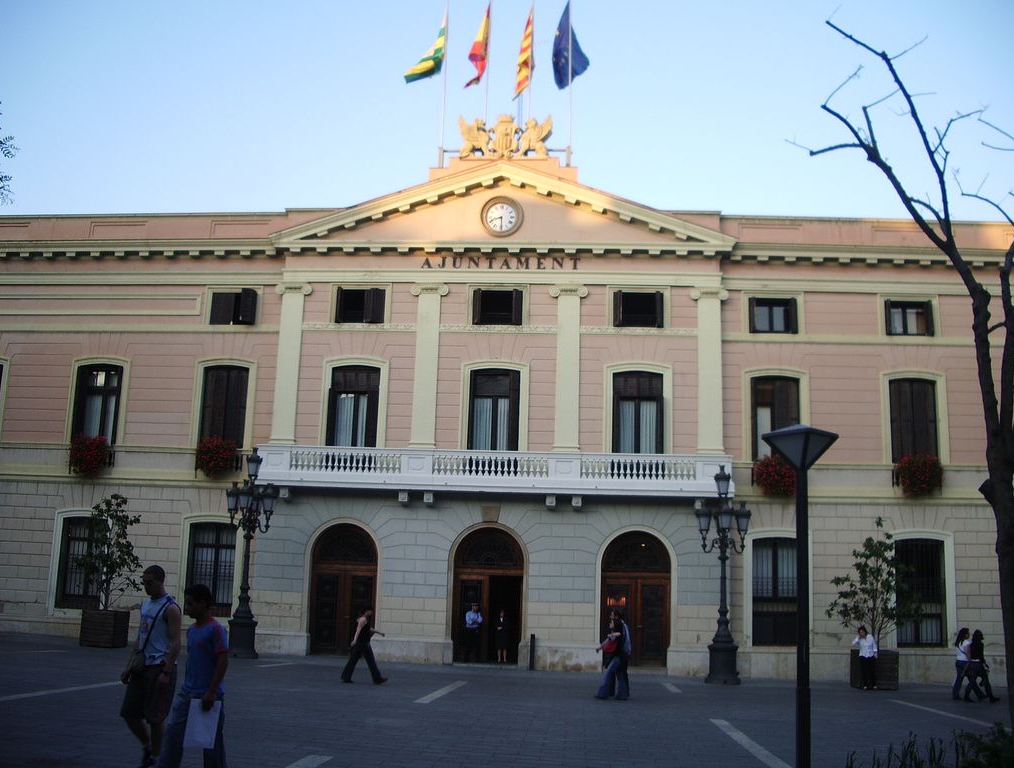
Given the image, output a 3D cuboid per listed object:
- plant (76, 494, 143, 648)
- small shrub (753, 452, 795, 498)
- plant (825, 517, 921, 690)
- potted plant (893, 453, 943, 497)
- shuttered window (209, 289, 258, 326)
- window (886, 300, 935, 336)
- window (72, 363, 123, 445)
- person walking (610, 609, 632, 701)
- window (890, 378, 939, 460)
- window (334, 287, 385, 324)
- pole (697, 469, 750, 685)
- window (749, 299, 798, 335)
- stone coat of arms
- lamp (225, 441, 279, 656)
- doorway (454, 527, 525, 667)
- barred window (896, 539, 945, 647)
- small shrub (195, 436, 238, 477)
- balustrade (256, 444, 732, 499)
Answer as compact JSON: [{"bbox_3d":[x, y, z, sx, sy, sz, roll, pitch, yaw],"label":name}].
[{"bbox_3d":[-11.111,5.209,28.981,1.650,4.120,1.600,1,-12,4],"label":"plant"},{"bbox_3d":[8.063,2.745,31.011,1.380,1.170,0.600,1,-12,4],"label":"small shrub"},{"bbox_3d":[9.506,5.693,26.856,2.445,4.373,2.445,1,-12,4],"label":"plant"},{"bbox_3d":[11.823,2.606,29.731,1.336,1.285,0.650,1,-12,4],"label":"potted plant"},{"bbox_3d":[-8.740,-2.448,33.095,1.459,1.242,0.250,1,-12,4],"label":"shuttered window"},{"bbox_3d":[12.102,-1.982,31.092,1.398,1.153,0.250,1,-12,4],"label":"window"},{"bbox_3d":[-12.666,0.656,31.986,1.566,2.591,0.250,1,-12,4],"label":"window"},{"bbox_3d":[2.325,5.530,21.201,0.600,1.811,0.500,1,-10,5],"label":"person walking"},{"bbox_3d":[11.970,1.109,30.415,1.339,2.552,0.250,1,-12,4],"label":"window"},{"bbox_3d":[-4.551,-2.423,32.166,1.522,1.194,0.250,1,-12,4],"label":"window"},{"bbox_3d":[5.984,5.219,28.713,1.500,5.927,1.500,1,-10,5],"label":"pole"},{"bbox_3d":[8.340,-2.128,32.377,1.464,1.167,0.300,1,-12,4],"label":"window"},{"bbox_3d":[-0.054,-8.139,34.067,3.000,1.500,0.650,1,-12,4],"label":"stone coat of arms"},{"bbox_3d":[-7.335,4.811,29.909,1.500,5.988,1.500,1,-10,5],"label":"lamp"},{"bbox_3d":[-0.536,6.208,30.616,1.946,3.914,0.400,1,-12,4],"label":"doorway"},{"bbox_3d":[12.198,6.137,30.563,1.303,3.084,0.250,1,-10,5],"label":"barred window"},{"bbox_3d":[-8.992,2.259,32.187,1.300,1.180,0.600,1,-12,4],"label":"small shrub"},{"bbox_3d":[-0.429,2.666,31.153,14.153,1.217,1.100,1,-12,4],"label":"balustrade"}]

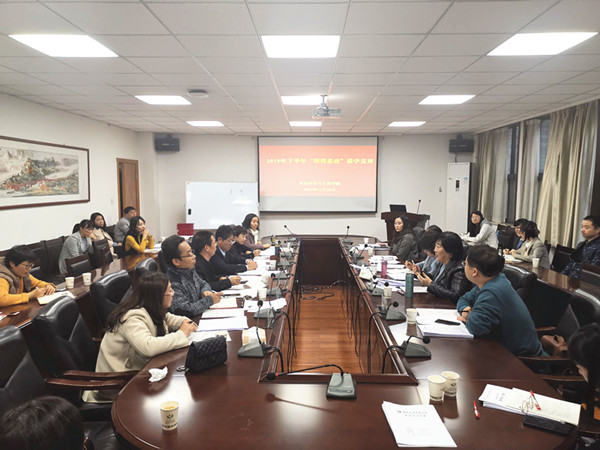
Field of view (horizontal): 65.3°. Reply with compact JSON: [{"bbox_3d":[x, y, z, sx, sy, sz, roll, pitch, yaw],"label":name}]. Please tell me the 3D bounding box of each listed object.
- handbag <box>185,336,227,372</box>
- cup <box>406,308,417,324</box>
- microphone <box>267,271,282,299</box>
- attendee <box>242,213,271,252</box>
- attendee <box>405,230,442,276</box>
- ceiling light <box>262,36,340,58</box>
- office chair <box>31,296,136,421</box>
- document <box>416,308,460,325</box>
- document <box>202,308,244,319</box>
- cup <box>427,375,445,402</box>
[{"bbox_3d":[-0.475,0.645,2.389,0.200,0.141,0.085,-5,7,-42],"label":"handbag"},{"bbox_3d":[0.745,0.605,3.117,0.074,0.088,0.074,0,5,1],"label":"cup"},{"bbox_3d":[-0.206,0.475,3.846,0.140,0.210,0.120,0,5,1],"label":"microphone"},{"bbox_3d":[-0.571,0.430,6.683,0.700,1.190,0.500,4,7,36],"label":"attendee"},{"bbox_3d":[1.305,0.631,4.796,0.700,1.175,0.520,0,5,4],"label":"attendee"},{"bbox_3d":[0.013,-1.389,3.619,0.600,0.060,0.600,0,5,1],"label":"ceiling light"},{"bbox_3d":[-1.027,0.913,2.756,0.700,1.040,0.630,0,5,1],"label":"office chair"},{"bbox_3d":[0.950,0.619,3.165,0.300,0.020,0.340,1,5,9],"label":"document"},{"bbox_3d":[-0.507,0.604,3.167,0.290,0.012,0.210,0,5,-5],"label":"document"},{"bbox_3d":[0.581,0.701,1.990,0.077,0.089,0.077,0,5,1],"label":"cup"}]

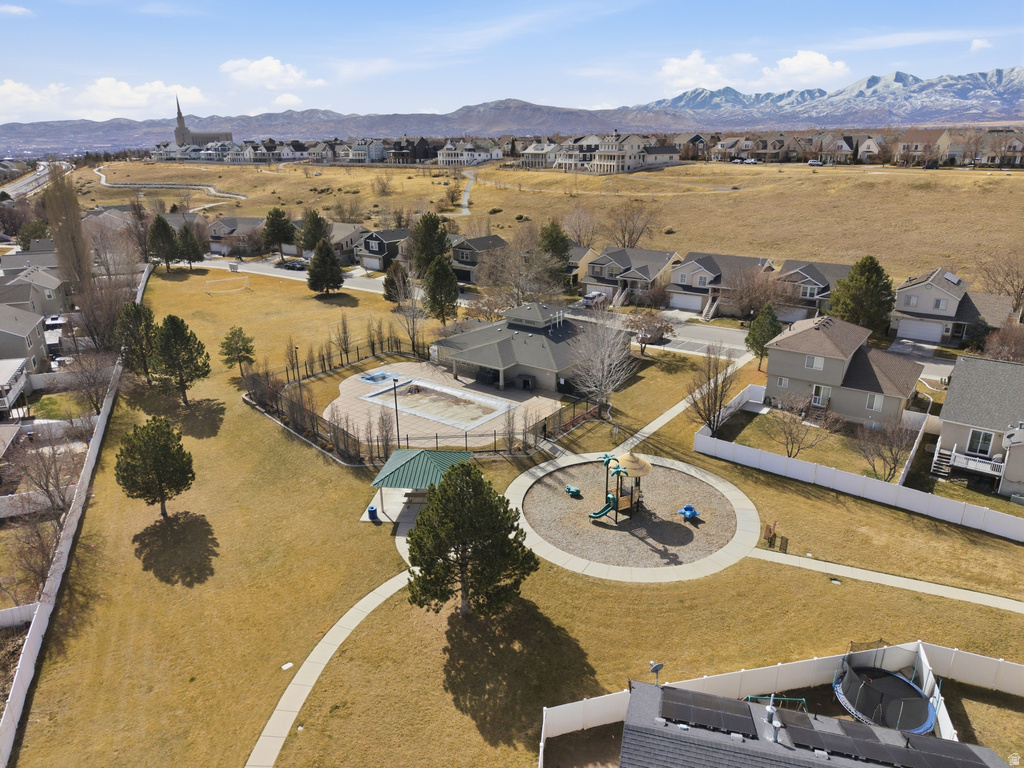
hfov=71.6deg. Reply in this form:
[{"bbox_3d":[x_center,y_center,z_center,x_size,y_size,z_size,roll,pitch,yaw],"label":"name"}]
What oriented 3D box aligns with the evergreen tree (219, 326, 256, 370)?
[{"bbox_3d":[-32.994,-3.875,85.466,4.570,6.290,4.570,0,20,0],"label":"evergreen tree"}]

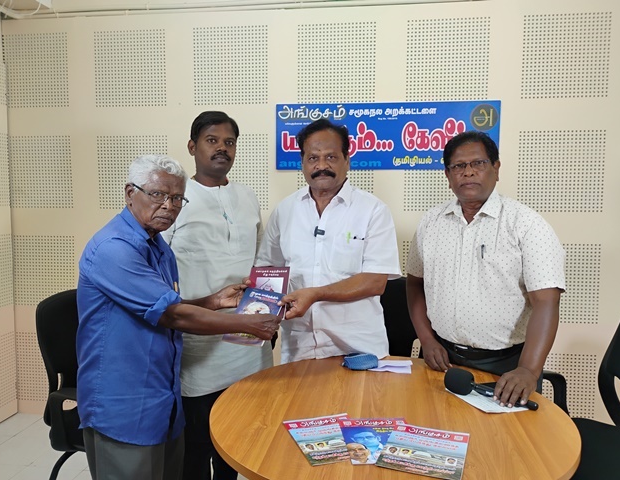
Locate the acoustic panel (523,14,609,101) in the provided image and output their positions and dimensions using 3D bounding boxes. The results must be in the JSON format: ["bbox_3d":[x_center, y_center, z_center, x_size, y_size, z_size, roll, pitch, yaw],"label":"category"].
[{"bbox_3d":[1.334,-0.959,2.692,0.435,0.435,0.025,1,4,7],"label":"acoustic panel"}]

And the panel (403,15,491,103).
[{"bbox_3d":[0.740,-0.970,2.770,0.432,0.432,0.020,1,4,7],"label":"panel"}]

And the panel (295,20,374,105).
[{"bbox_3d":[0.144,-0.979,2.846,0.432,0.432,0.020,1,4,7],"label":"panel"}]

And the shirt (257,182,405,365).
[{"bbox_3d":[0.077,0.121,2.052,0.560,0.720,0.320,1,4,12],"label":"shirt"}]

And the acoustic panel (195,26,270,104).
[{"bbox_3d":[-0.451,-0.987,2.922,0.432,0.432,0.020,1,4,7],"label":"acoustic panel"}]

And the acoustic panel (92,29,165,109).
[{"bbox_3d":[-1.046,-0.996,2.998,0.432,0.432,0.020,1,4,7],"label":"acoustic panel"}]

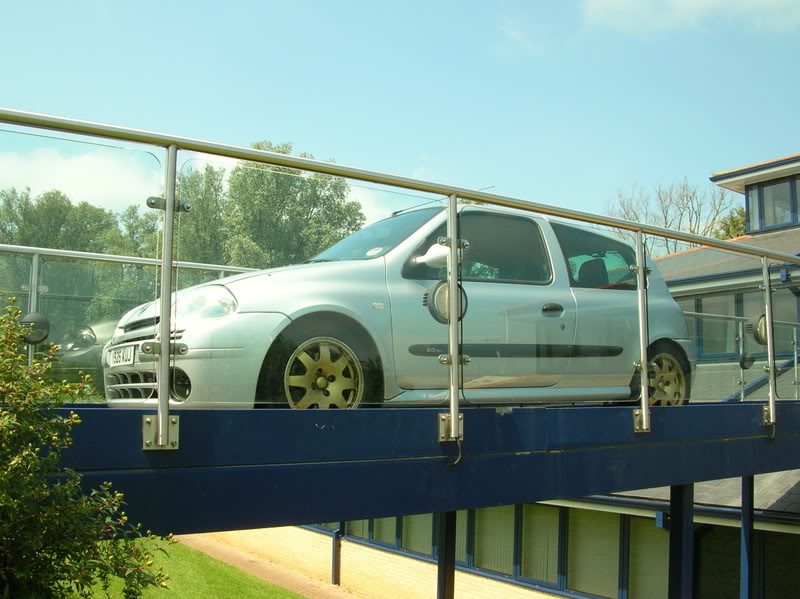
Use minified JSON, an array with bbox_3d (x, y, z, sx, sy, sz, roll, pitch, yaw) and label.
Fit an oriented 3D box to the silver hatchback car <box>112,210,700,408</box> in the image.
[{"bbox_3d":[0.173,0.118,5.030,3.780,1.420,1.710,5,-9,-34],"label":"silver hatchback car"}]

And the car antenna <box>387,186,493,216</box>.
[{"bbox_3d":[0.294,-0.637,5.200,0.820,0.310,0.030,5,-9,-34],"label":"car antenna"}]

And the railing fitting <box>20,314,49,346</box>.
[{"bbox_3d":[-2.191,0.176,4.850,0.190,0.190,0.110,5,-9,-34],"label":"railing fitting"}]

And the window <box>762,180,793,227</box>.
[{"bbox_3d":[9.339,-2.375,20.000,0.070,1.020,0.800,5,-9,-34],"label":"window"}]

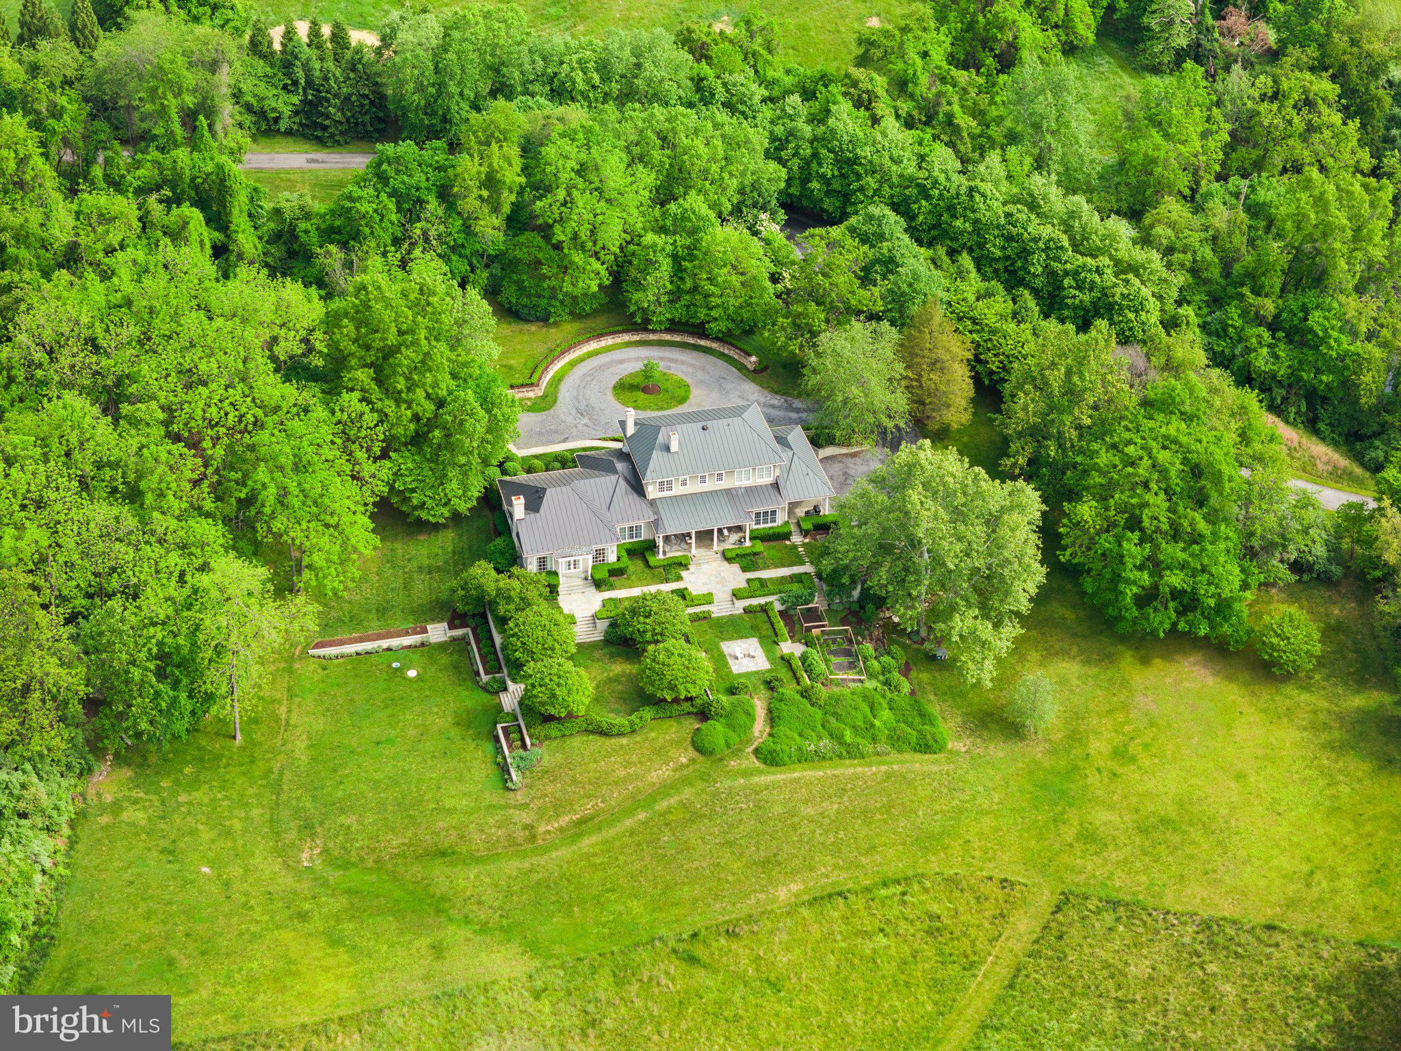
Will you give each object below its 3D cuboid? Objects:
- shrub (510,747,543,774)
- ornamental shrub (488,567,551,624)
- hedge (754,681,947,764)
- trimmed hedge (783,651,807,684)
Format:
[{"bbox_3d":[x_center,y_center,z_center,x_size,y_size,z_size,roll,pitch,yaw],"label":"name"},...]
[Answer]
[{"bbox_3d":[-13.800,18.470,223.740,2.500,0.950,2.200,-8,35,-12],"label":"shrub"},{"bbox_3d":[-15.739,6.210,245.410,5.426,4.845,5.233,1,35,0],"label":"ornamental shrub"},{"bbox_3d":[12.220,15.820,226.110,15.500,2.300,8.200,-8,35,-12],"label":"hedge"},{"bbox_3d":[7.750,11.550,230.950,0.850,0.800,3.900,-8,35,-12],"label":"trimmed hedge"}]

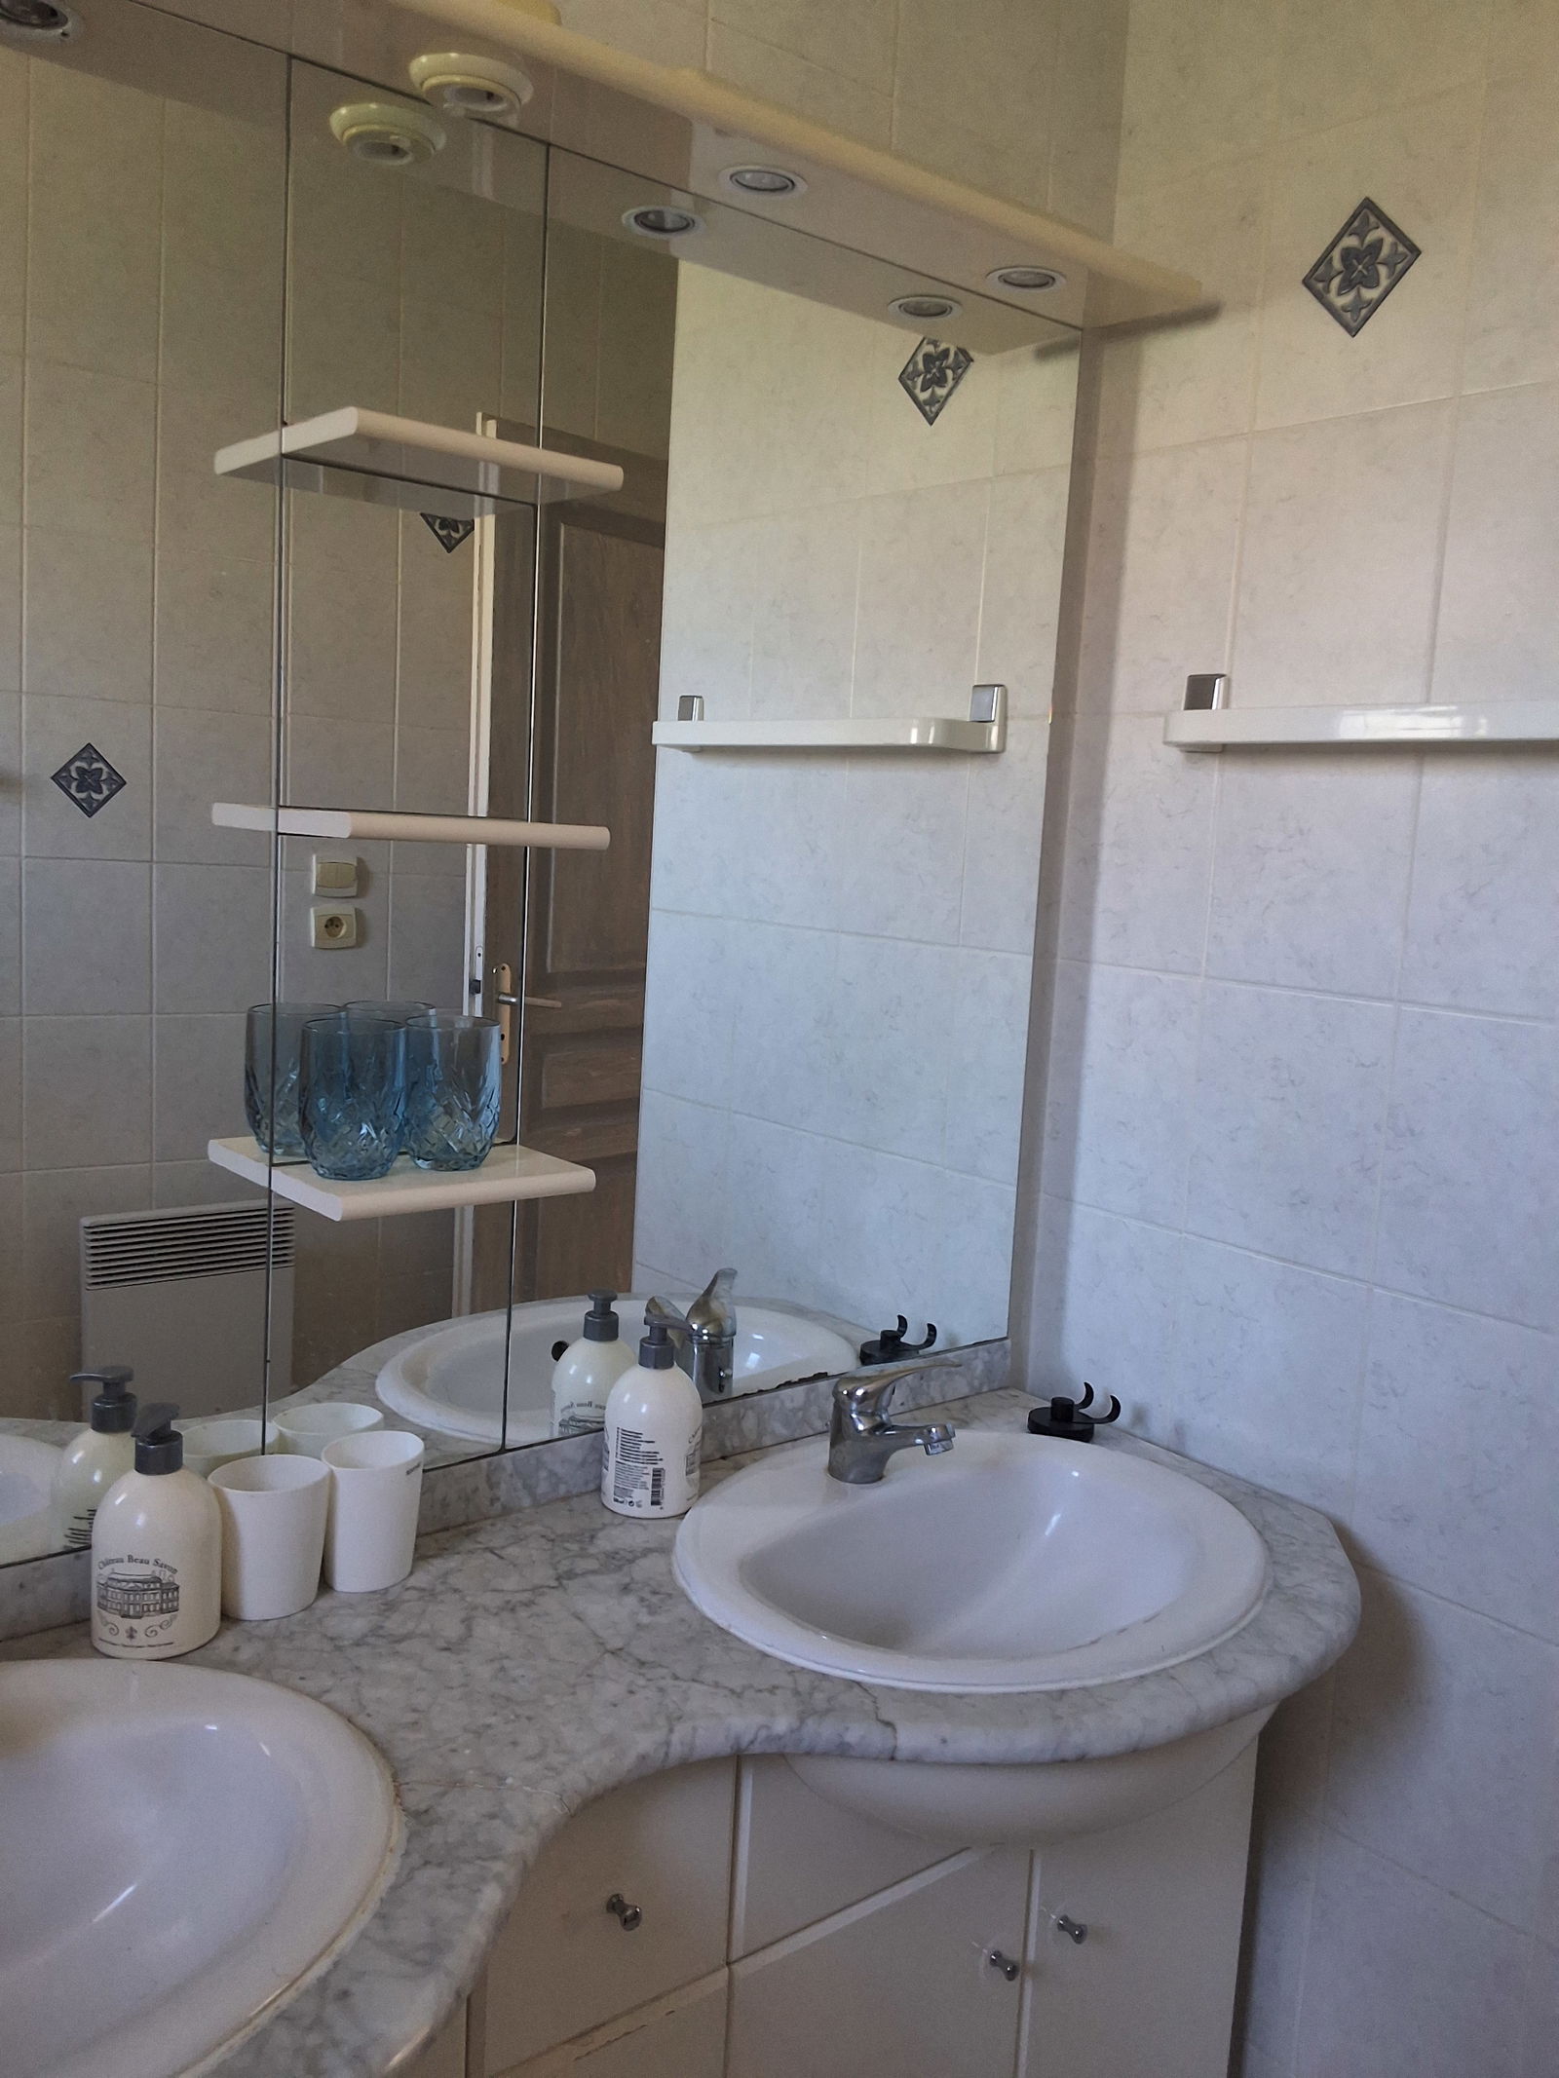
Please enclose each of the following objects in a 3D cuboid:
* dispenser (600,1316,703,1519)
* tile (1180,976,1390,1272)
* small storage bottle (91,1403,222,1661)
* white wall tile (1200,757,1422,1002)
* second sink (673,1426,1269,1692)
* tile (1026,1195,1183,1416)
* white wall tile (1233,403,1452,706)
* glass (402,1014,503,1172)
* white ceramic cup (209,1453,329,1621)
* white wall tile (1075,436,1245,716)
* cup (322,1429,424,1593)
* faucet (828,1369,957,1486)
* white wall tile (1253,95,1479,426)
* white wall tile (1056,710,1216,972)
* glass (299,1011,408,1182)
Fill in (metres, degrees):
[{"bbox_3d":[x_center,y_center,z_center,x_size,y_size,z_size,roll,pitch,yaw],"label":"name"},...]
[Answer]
[{"bbox_3d":[-0.104,0.310,1.406,0.082,0.157,0.082,3,7,0],"label":"dispenser"},{"bbox_3d":[0.466,0.078,1.544,0.010,0.249,0.201,-3,9,-39],"label":"tile"},{"bbox_3d":[-0.420,0.327,1.138,0.082,0.162,0.082,4,7,10],"label":"small storage bottle"},{"bbox_3d":[0.479,-0.168,1.513,0.009,0.249,0.200,-3,9,-39],"label":"white wall tile"},{"bbox_3d":[0.152,0.481,1.361,0.507,0.170,0.432,-3,9,-39],"label":"second sink"},{"bbox_3d":[0.332,0.295,1.722,0.010,0.235,0.186,-3,9,-39],"label":"tile"},{"bbox_3d":[0.492,-0.418,1.483,0.010,0.249,0.201,-3,9,-39],"label":"white wall tile"},{"bbox_3d":[-0.239,0.041,1.234,0.071,0.104,0.071,3,7,0],"label":"glass"},{"bbox_3d":[-0.365,0.357,1.202,0.082,0.096,0.067,0,8,-24],"label":"white ceramic cup"},{"bbox_3d":[0.371,-0.442,1.628,0.009,0.249,0.182,-3,9,-39],"label":"white wall tile"},{"bbox_3d":[-0.304,0.353,1.254,0.069,0.096,0.083,6,8,24],"label":"cup"},{"bbox_3d":[0.113,0.329,1.443,0.094,0.106,0.128,-3,9,-39],"label":"faucet"},{"bbox_3d":[0.506,-0.667,1.452,0.010,0.249,0.201,-3,9,-39],"label":"white wall tile"},{"bbox_3d":[0.358,-0.195,1.662,0.010,0.249,0.186,-3,9,-39],"label":"white wall tile"},{"bbox_3d":[-0.301,0.043,1.193,0.073,0.107,0.073,-3,9,-39],"label":"glass"}]

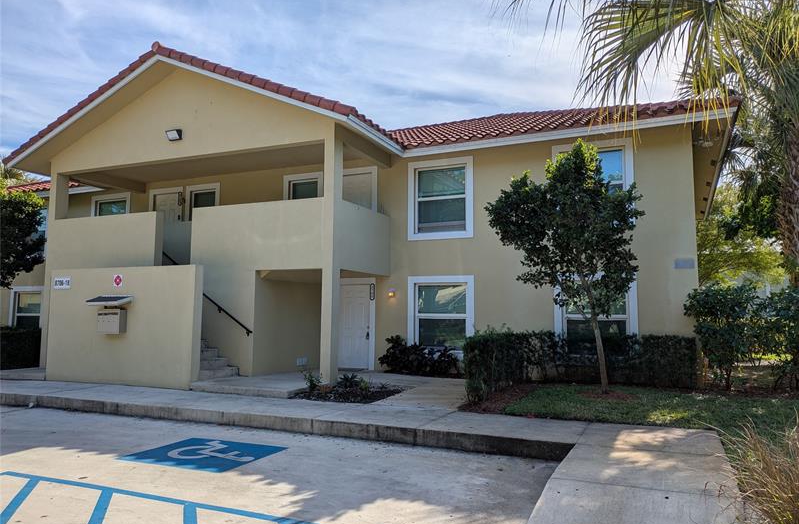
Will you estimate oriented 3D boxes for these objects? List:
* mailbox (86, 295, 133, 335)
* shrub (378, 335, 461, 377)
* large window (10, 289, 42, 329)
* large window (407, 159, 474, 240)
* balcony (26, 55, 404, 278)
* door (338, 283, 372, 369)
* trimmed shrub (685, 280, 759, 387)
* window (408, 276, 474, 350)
[{"bbox_3d":[-5.937,1.074,11.777,0.947,0.796,0.360,-2,-5,24],"label":"mailbox"},{"bbox_3d":[0.429,2.104,12.942,2.008,0.803,0.748,-2,-5,24],"label":"shrub"},{"bbox_3d":[-12.151,1.694,18.955,1.620,1.884,0.125,-2,-5,24],"label":"large window"},{"bbox_3d":[0.959,-1.479,13.460,1.594,1.909,0.125,-2,-5,24],"label":"large window"},{"bbox_3d":[-4.767,-2.076,14.238,9.487,4.848,3.255,-2,-5,24],"label":"balcony"},{"bbox_3d":[-1.153,1.568,14.127,0.961,2.025,0.090,-2,-5,24],"label":"door"},{"bbox_3d":[5.907,1.350,10.598,1.219,1.994,1.136,-2,-5,24],"label":"trimmed shrub"},{"bbox_3d":[0.944,1.279,13.234,1.600,1.906,0.125,-2,-5,24],"label":"window"}]

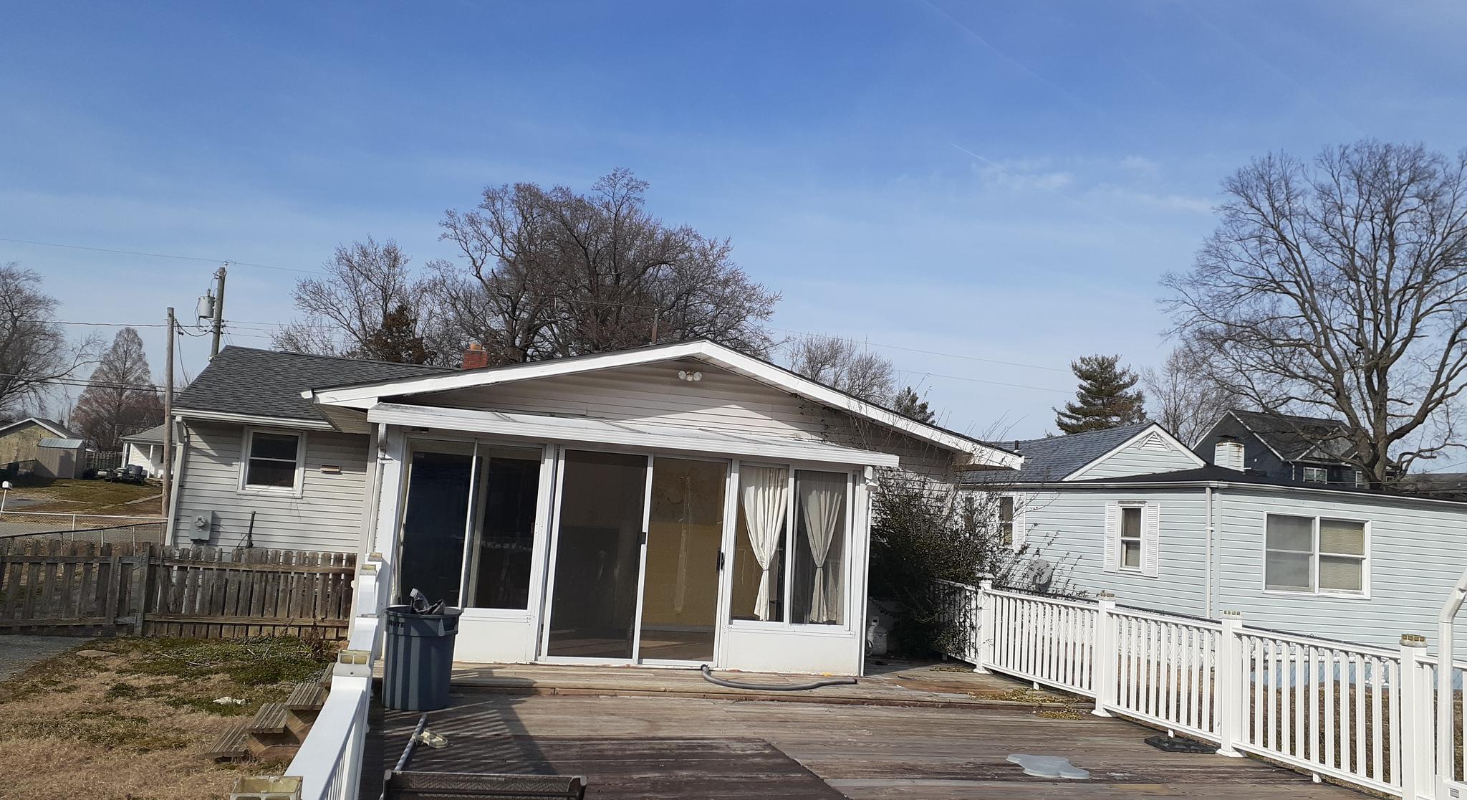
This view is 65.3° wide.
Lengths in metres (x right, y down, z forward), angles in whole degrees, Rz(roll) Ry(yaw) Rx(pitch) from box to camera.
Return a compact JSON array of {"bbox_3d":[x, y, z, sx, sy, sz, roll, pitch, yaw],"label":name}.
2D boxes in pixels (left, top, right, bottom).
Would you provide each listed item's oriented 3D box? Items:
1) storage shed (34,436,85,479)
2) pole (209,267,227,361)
[{"bbox_3d":[-38.890,3.358,66.000,2.120,2.320,1.750,5,-6,-13],"label":"storage shed"},{"bbox_3d":[-16.358,0.161,35.530,0.300,8.793,0.300,5,-6,-12],"label":"pole"}]

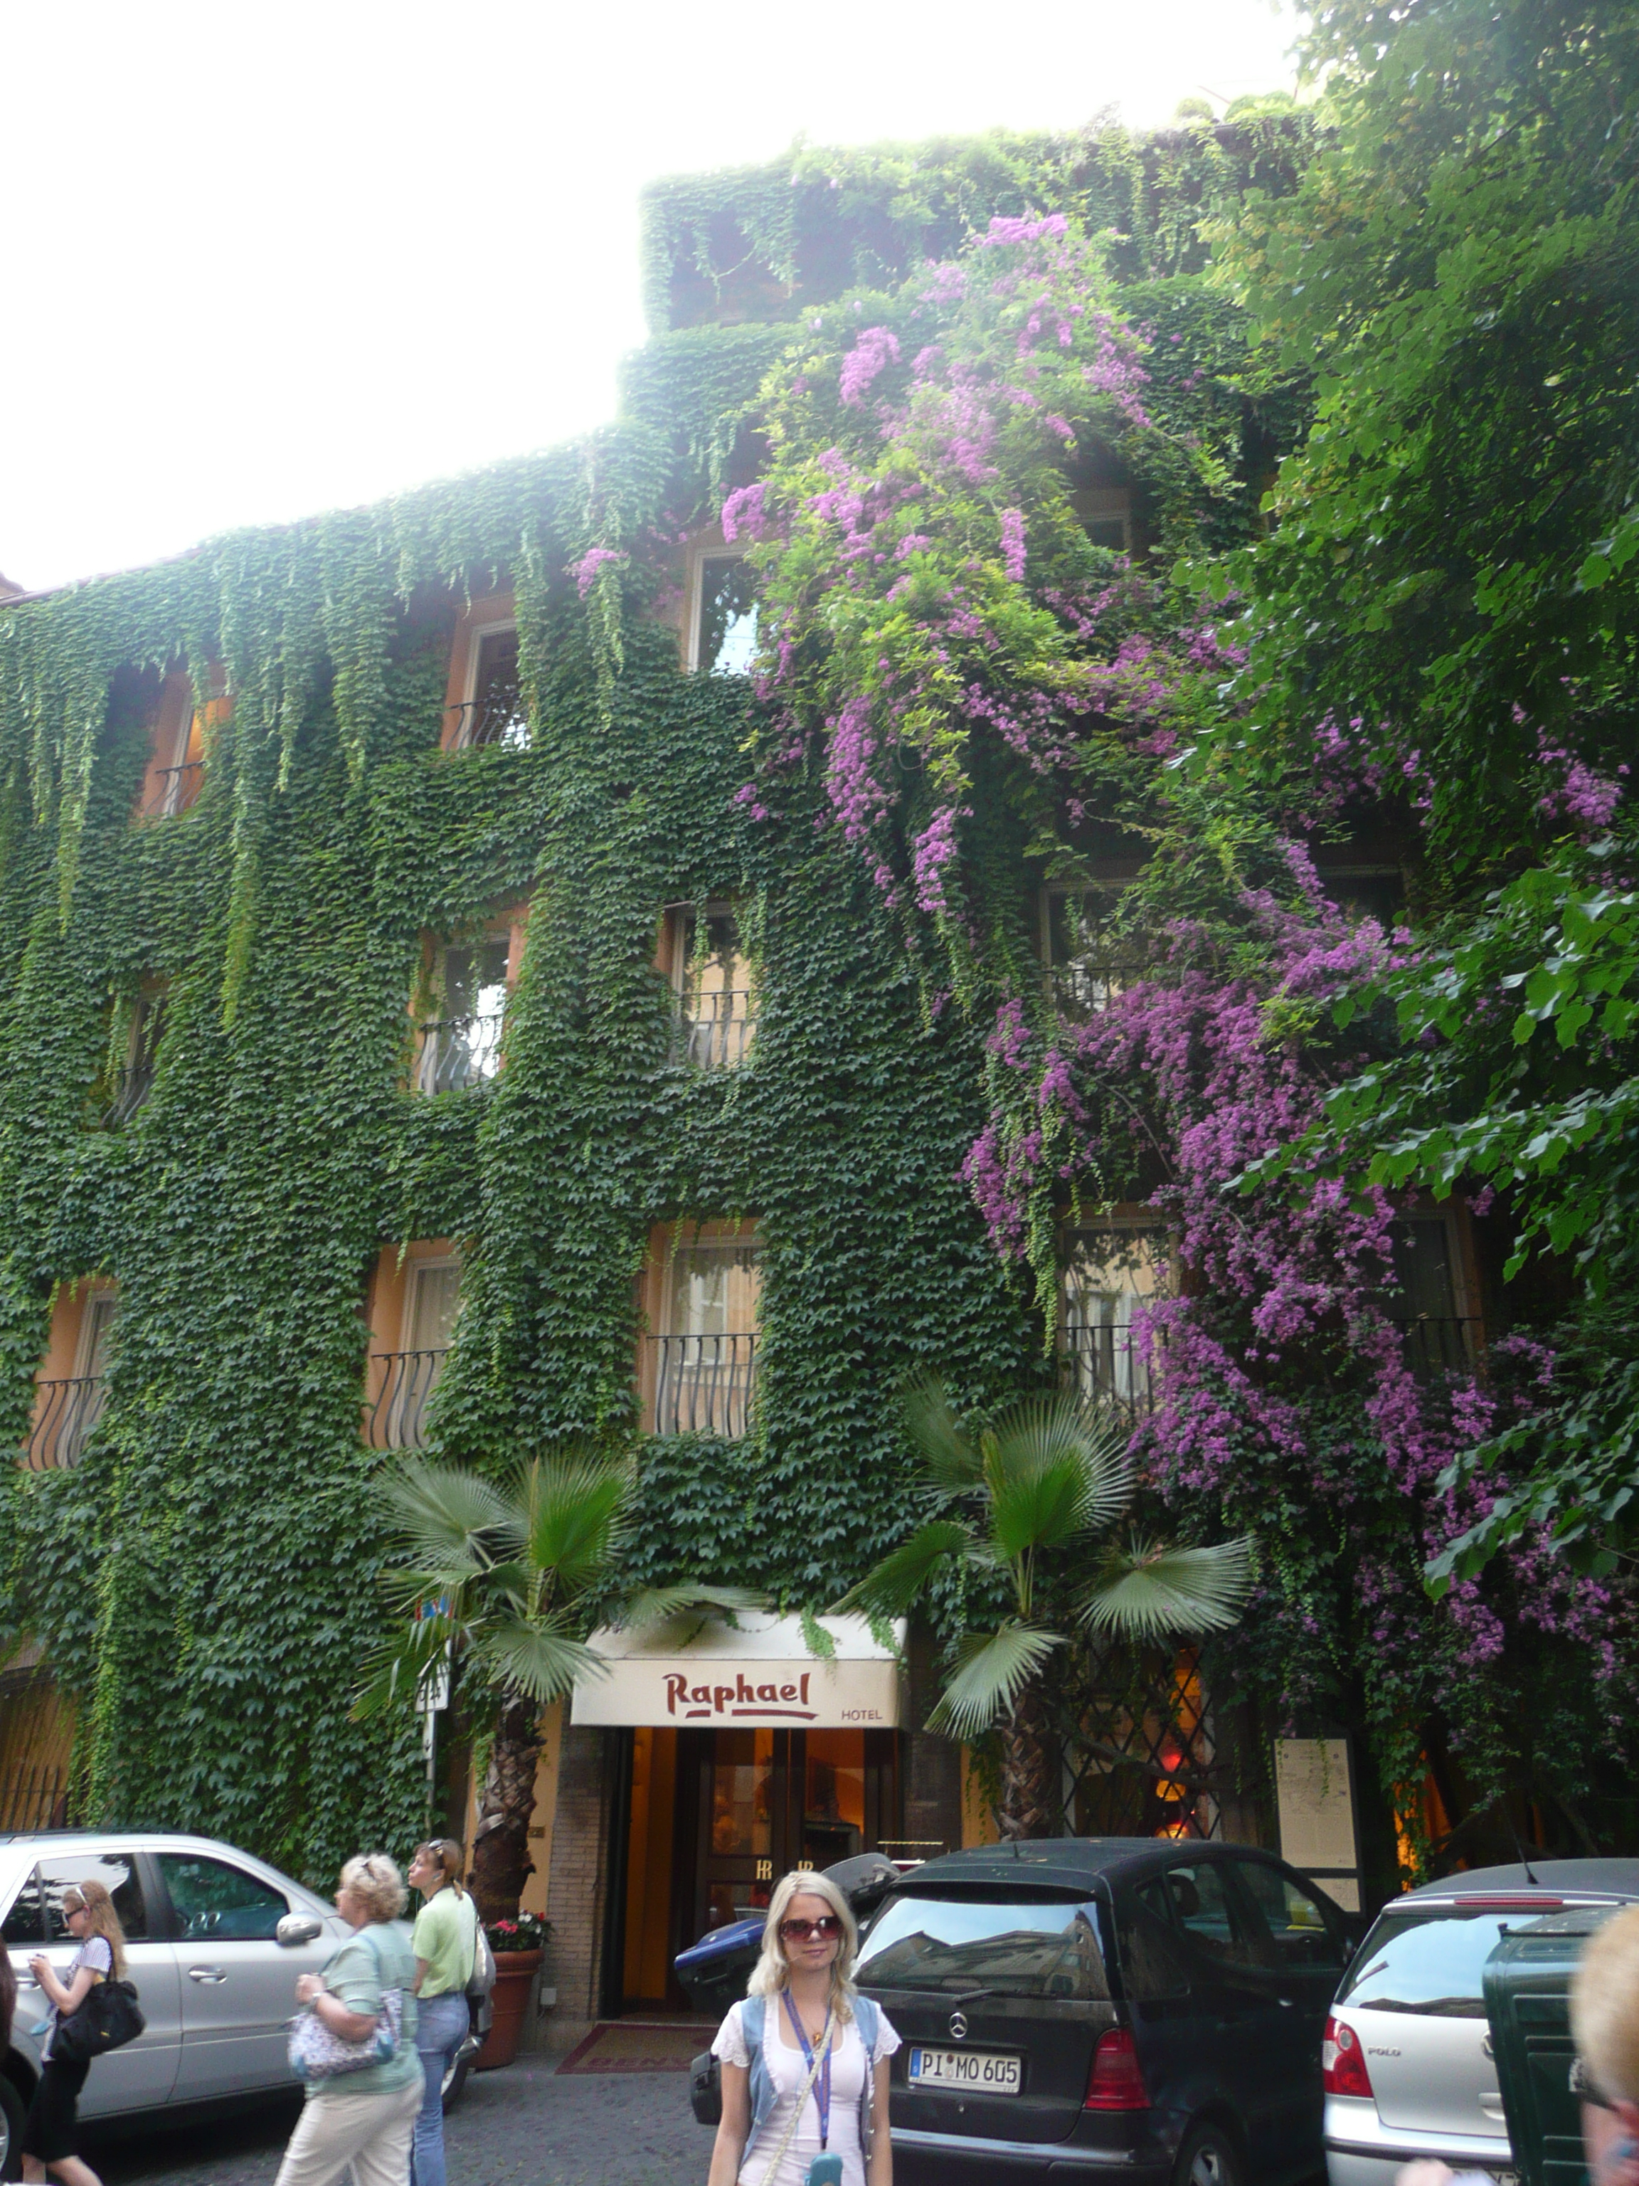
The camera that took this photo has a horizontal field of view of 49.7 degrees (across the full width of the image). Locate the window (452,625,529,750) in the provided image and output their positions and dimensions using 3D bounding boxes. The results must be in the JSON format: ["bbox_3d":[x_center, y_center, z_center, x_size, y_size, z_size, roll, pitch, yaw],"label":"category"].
[{"bbox_3d":[-3.379,-4.369,18.976,0.920,1.680,0.200,-7,-23,19],"label":"window"}]

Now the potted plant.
[{"bbox_3d":[-2.344,6.564,12.958,0.650,1.021,0.650,4,-23,-8],"label":"potted plant"}]

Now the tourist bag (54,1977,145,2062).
[{"bbox_3d":[-2.938,3.772,7.200,0.340,0.290,0.180,6,-23,-12],"label":"tourist bag"}]

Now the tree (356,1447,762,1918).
[{"bbox_3d":[-1.972,4.416,13.460,2.950,3.400,2.400,-3,-22,8],"label":"tree"}]

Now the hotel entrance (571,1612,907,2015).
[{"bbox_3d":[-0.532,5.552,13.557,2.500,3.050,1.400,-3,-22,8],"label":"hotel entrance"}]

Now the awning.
[{"bbox_3d":[-0.603,4.604,14.104,2.550,0.890,0.750,-3,-23,9],"label":"awning"}]

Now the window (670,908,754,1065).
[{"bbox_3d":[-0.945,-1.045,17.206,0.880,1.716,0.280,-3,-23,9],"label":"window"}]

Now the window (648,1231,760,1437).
[{"bbox_3d":[-0.980,2.162,15.914,1.050,1.873,0.280,-3,-23,9],"label":"window"}]

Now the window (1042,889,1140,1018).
[{"bbox_3d":[2.612,-1.224,16.443,0.980,1.620,0.200,-3,-22,8],"label":"window"}]

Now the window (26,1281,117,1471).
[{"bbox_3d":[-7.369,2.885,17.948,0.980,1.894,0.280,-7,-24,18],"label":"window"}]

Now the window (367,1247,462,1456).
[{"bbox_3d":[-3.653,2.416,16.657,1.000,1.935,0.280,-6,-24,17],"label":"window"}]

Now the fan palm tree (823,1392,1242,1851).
[{"bbox_3d":[1.662,4.071,13.179,3.000,3.750,2.400,-3,-22,8],"label":"fan palm tree"}]

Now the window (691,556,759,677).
[{"bbox_3d":[-0.913,-5.011,18.485,0.920,1.660,0.200,-3,-22,8],"label":"window"}]

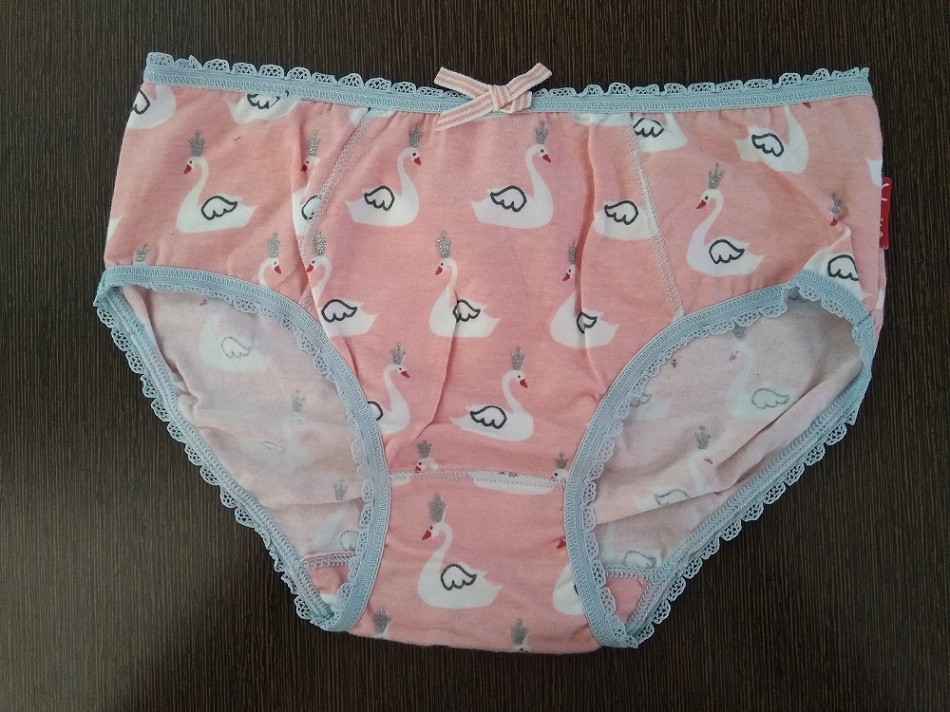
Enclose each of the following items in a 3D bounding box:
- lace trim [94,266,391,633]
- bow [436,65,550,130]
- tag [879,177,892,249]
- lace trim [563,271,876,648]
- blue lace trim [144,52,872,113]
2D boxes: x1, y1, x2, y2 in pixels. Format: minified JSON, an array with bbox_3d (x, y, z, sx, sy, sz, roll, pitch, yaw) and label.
[{"bbox_3d":[-0.082,0.024,0.301,0.074,0.010,0.177,-36,89,-1],"label":"lace trim"},{"bbox_3d":[0.008,-0.105,0.302,0.048,0.009,0.027,0,88,0],"label":"bow"},{"bbox_3d":[0.169,-0.059,0.306,0.009,0.003,0.029,-2,88,0],"label":"tag"},{"bbox_3d":[0.090,0.032,0.301,0.087,0.010,0.174,44,89,1],"label":"lace trim"},{"bbox_3d":[0.014,-0.111,0.305,0.300,0.010,0.022,1,88,0],"label":"blue lace trim"}]

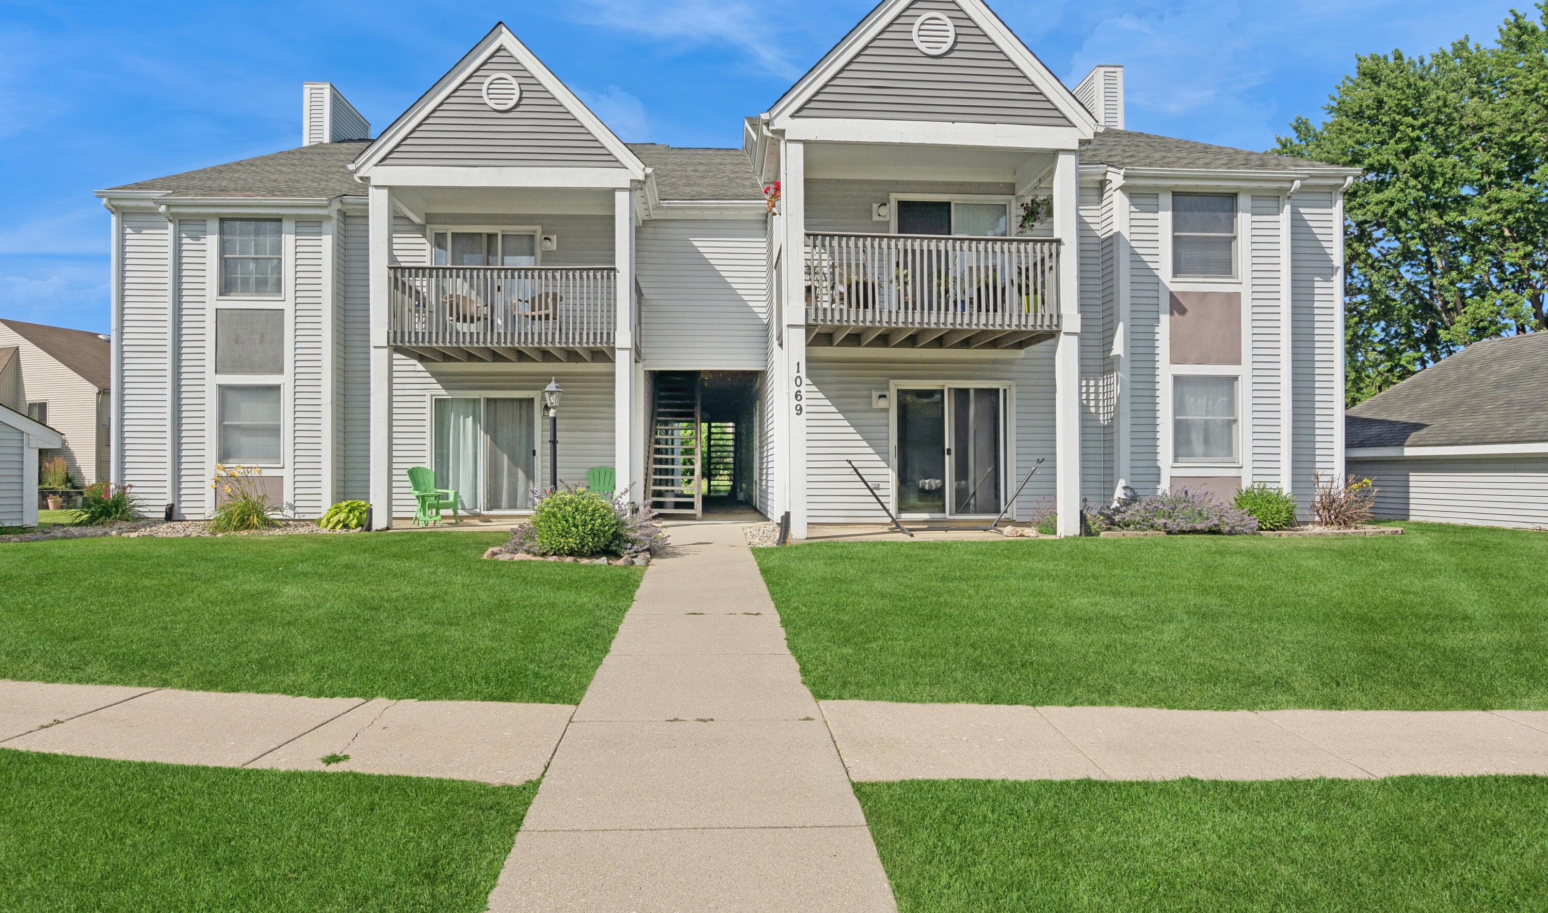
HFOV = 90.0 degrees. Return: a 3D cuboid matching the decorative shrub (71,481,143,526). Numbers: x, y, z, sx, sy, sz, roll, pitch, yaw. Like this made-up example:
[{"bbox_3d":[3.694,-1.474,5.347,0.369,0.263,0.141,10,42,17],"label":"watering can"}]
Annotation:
[{"bbox_3d":[-10.687,0.746,12.400,1.050,0.720,0.850,0,0,-3],"label":"decorative shrub"}]

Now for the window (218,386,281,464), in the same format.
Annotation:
[{"bbox_3d":[-8.485,-0.509,12.525,1.045,1.319,0.122,0,0,-2],"label":"window"}]

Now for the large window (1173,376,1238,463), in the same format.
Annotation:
[{"bbox_3d":[6.320,-0.531,11.327,1.035,1.330,0.122,0,0,-2],"label":"large window"}]

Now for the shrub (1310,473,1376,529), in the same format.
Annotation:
[{"bbox_3d":[8.442,0.645,11.470,0.944,0.812,0.832,0,0,-2],"label":"shrub"}]

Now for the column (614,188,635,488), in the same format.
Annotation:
[{"bbox_3d":[-2.159,-1.398,11.236,0.244,4.923,0.244,0,0,-2],"label":"column"}]

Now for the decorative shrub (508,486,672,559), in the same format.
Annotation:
[{"bbox_3d":[-2.233,0.766,9.250,1.850,0.850,1.350,0,0,-3],"label":"decorative shrub"}]

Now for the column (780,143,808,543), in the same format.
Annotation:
[{"bbox_3d":[0.303,-1.471,9.800,0.220,5.020,0.220,0,0,-3],"label":"column"}]

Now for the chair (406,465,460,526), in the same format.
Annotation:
[{"bbox_3d":[-5.401,0.635,12.300,0.780,0.920,0.720,0,0,35],"label":"chair"}]

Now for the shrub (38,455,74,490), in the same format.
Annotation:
[{"bbox_3d":[-15.661,0.357,16.900,0.750,0.760,0.650,0,0,-3],"label":"shrub"}]

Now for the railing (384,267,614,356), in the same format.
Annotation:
[{"bbox_3d":[-3.894,-2.141,11.145,3.299,1.188,0.152,0,0,-2],"label":"railing"}]

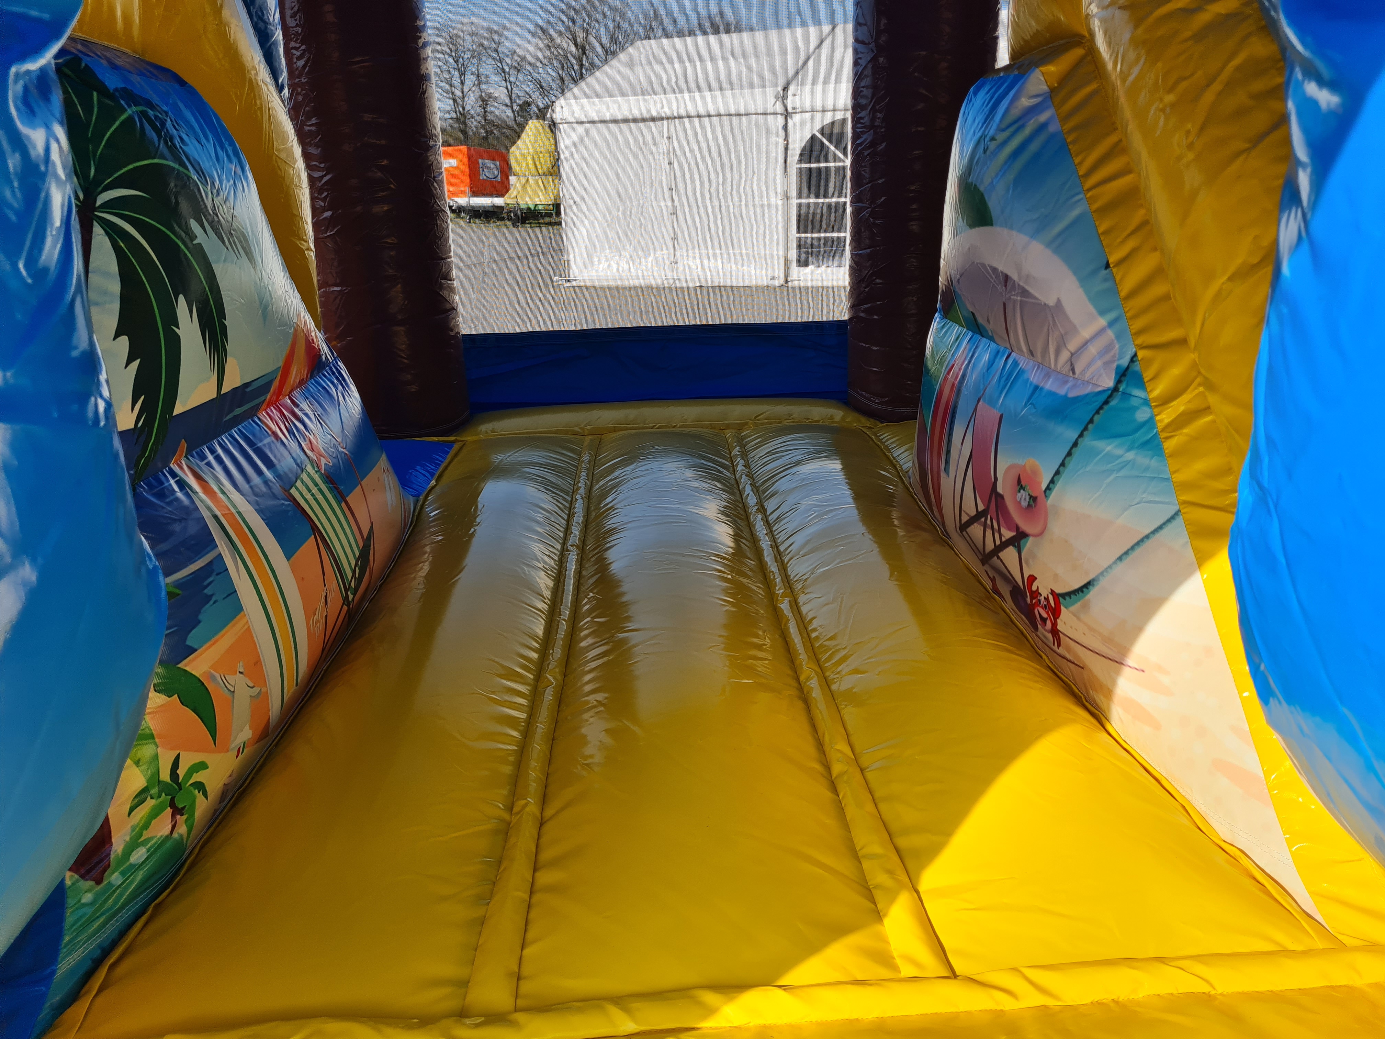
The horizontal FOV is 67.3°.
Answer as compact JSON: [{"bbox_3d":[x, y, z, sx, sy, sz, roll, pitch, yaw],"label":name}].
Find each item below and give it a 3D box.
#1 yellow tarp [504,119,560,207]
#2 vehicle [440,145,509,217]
[{"bbox_3d":[-4.282,-9.772,28.461,1.450,2.148,1.700,1,19,9],"label":"yellow tarp"},{"bbox_3d":[-7.617,-11.237,34.762,2.100,2.197,4.500,2,19,12],"label":"vehicle"}]

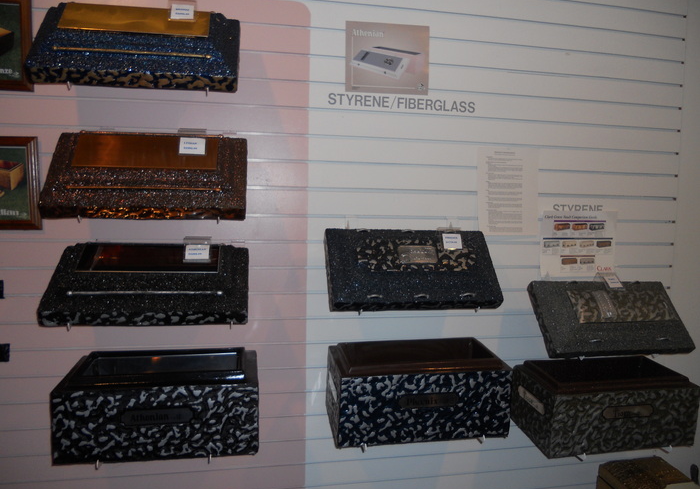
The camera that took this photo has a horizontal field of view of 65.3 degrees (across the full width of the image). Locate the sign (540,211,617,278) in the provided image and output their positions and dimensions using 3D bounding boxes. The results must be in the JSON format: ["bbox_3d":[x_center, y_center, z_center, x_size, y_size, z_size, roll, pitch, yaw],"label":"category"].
[{"bbox_3d":[0.764,-0.001,1.811,0.277,0.216,0.008,0,5,-12],"label":"sign"}]

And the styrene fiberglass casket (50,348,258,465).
[{"bbox_3d":[-0.485,0.407,1.443,0.472,0.200,0.275,1,6,-11],"label":"styrene fiberglass casket"}]

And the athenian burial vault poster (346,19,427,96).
[{"bbox_3d":[0.113,-0.552,1.622,0.255,0.203,0.010,0,5,-12],"label":"athenian burial vault poster"}]

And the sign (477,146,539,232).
[{"bbox_3d":[0.507,-0.168,1.740,0.212,0.279,0.006,0,5,-12],"label":"sign"}]

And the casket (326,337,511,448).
[{"bbox_3d":[0.189,0.417,1.589,0.478,0.206,0.255,0,8,-10],"label":"casket"}]

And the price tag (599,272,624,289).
[{"bbox_3d":[0.855,0.119,1.785,0.070,0.058,0.010,-1,-36,-22],"label":"price tag"}]

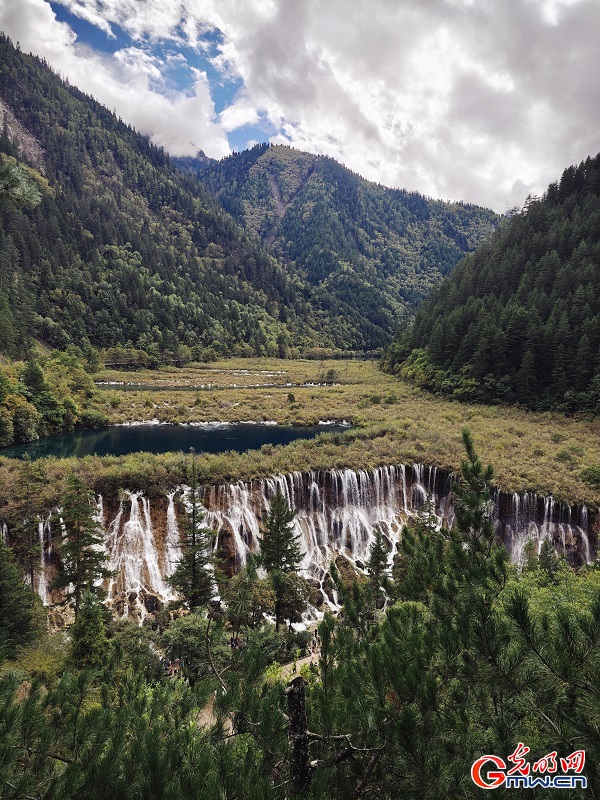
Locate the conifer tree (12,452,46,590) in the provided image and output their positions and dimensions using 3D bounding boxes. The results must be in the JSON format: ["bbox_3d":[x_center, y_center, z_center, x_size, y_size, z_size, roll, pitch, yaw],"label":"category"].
[{"bbox_3d":[-49.600,23.030,97.460,6.330,26.570,6.330,0,7,0],"label":"conifer tree"}]

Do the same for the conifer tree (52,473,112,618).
[{"bbox_3d":[-37.600,25.430,91.470,10.150,26.490,10.150,0,7,0],"label":"conifer tree"}]

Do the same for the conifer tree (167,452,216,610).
[{"bbox_3d":[-19.050,23.250,93.300,8.940,29.300,8.940,0,7,0],"label":"conifer tree"}]

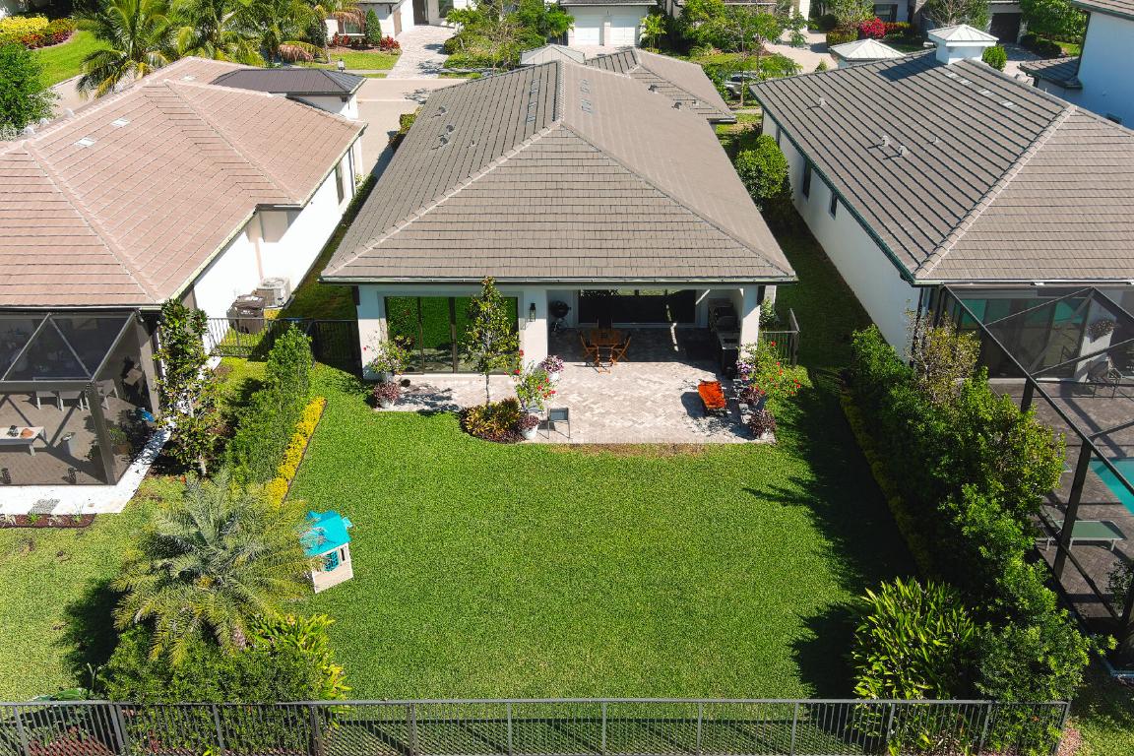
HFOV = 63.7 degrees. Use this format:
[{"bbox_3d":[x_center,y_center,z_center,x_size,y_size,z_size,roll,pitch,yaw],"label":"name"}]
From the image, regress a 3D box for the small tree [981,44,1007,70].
[{"bbox_3d":[30.771,-22.912,65.487,1.650,2.019,1.650,0,29,0],"label":"small tree"}]

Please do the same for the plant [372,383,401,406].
[{"bbox_3d":[-4.824,0.368,24.395,0.720,0.650,0.700,0,29,0],"label":"plant"}]

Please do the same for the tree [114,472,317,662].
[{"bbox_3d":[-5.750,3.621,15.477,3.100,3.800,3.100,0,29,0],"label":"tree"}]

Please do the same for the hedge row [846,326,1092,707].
[{"bbox_3d":[8.000,1.962,19.679,1.950,2.400,11.600,0,29,0],"label":"hedge row"}]

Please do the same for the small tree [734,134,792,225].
[{"bbox_3d":[7.905,-8.207,37.140,2.300,3.400,2.300,0,29,0],"label":"small tree"}]

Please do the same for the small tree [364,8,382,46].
[{"bbox_3d":[-16.140,-29.165,75.850,1.450,2.952,1.450,0,29,0],"label":"small tree"}]

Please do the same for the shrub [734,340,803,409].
[{"bbox_3d":[5.420,-0.217,24.473,1.650,1.600,1.500,0,29,0],"label":"shrub"}]

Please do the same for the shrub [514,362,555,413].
[{"bbox_3d":[-0.839,0.206,23.963,1.050,1.350,1.000,0,29,0],"label":"shrub"}]

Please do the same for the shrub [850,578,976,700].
[{"bbox_3d":[5.929,4.555,15.742,1.850,1.650,1.700,0,29,0],"label":"shrub"}]

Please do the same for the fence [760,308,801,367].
[{"bbox_3d":[6.000,-1.097,26.694,1.300,1.320,1.750,0,29,0],"label":"fence"}]

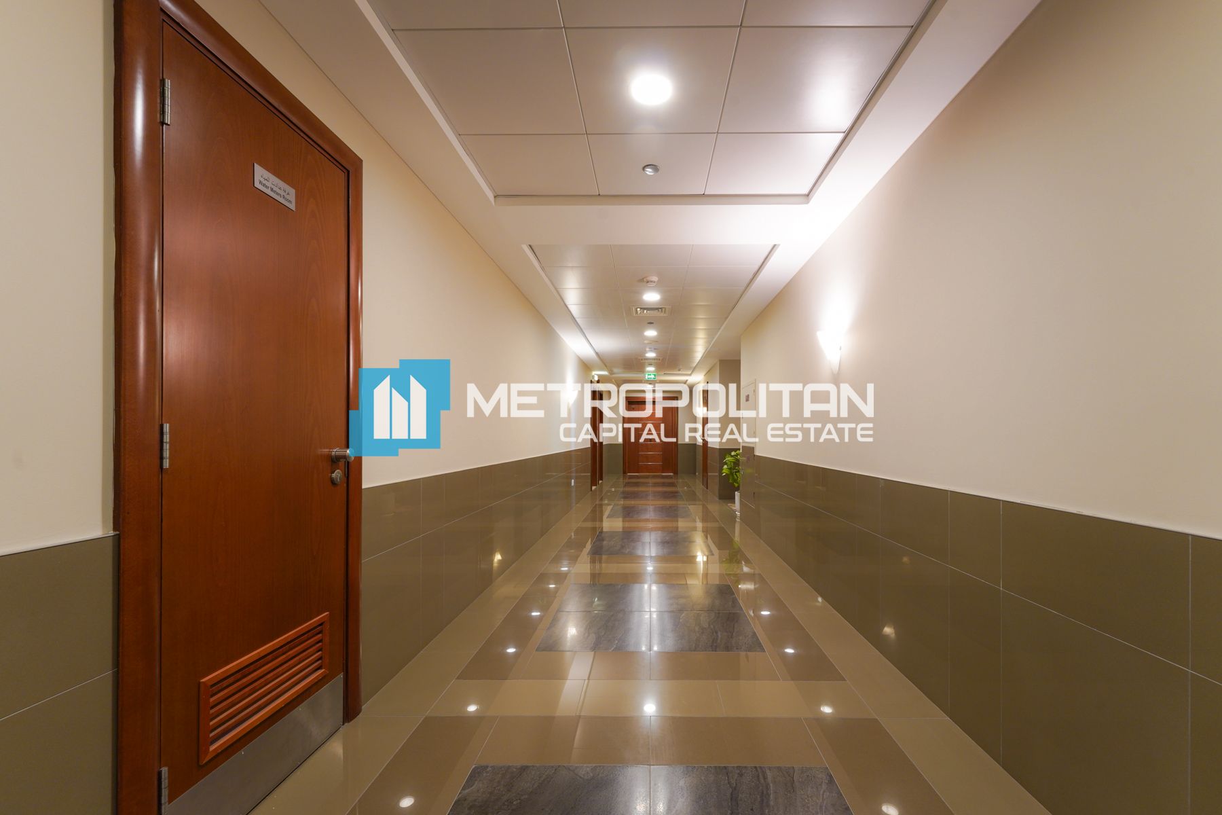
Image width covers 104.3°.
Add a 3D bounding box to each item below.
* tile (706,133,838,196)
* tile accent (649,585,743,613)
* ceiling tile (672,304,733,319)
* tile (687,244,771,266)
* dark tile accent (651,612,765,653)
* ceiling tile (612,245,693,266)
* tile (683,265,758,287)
[{"bbox_3d":[0.812,-1.265,2.489,0.605,0.020,0.553,0,-2,3],"label":"tile"},{"bbox_3d":[0.590,1.369,3.410,0.611,0.020,0.588,0,-4,2],"label":"tile accent"},{"bbox_3d":[1.041,-1.091,5.362,0.580,0.020,0.575,0,-4,2],"label":"ceiling tile"},{"bbox_3d":[0.900,-1.195,3.668,0.580,0.020,0.573,0,-4,2],"label":"tile"},{"bbox_3d":[0.539,1.330,2.832,0.606,0.012,0.577,0,-2,3],"label":"dark tile accent"},{"bbox_3d":[0.306,-1.196,3.676,0.605,0.020,0.566,0,-2,3],"label":"ceiling tile"},{"bbox_3d":[0.947,-1.161,4.232,0.580,0.020,0.562,0,-4,2],"label":"tile"}]

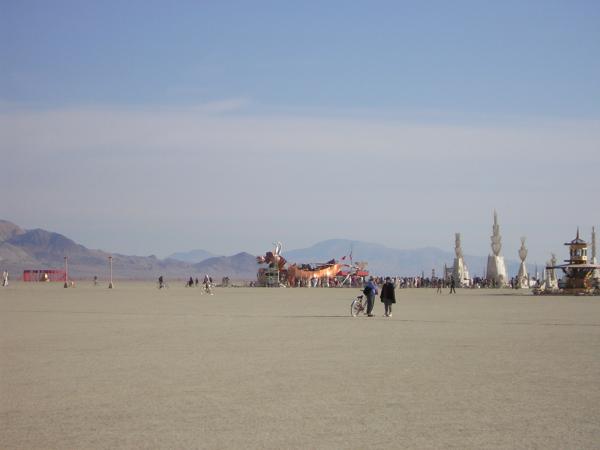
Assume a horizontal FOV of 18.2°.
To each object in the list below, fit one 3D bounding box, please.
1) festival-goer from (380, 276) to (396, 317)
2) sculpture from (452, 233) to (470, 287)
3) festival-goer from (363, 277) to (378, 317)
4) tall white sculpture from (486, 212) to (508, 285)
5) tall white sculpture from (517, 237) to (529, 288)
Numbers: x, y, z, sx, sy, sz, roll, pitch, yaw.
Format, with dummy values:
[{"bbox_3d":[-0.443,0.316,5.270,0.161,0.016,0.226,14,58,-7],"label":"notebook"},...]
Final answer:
[{"bbox_3d":[3.829,3.113,81.000,0.640,1.726,0.420,0,-2,0],"label":"festival-goer"},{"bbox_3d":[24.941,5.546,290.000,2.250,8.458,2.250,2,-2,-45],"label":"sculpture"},{"bbox_3d":[3.059,3.105,81.000,0.580,1.752,0.500,-1,-2,42],"label":"festival-goer"},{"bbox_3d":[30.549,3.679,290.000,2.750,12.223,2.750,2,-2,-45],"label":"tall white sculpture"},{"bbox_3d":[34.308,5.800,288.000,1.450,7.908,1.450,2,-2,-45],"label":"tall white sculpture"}]

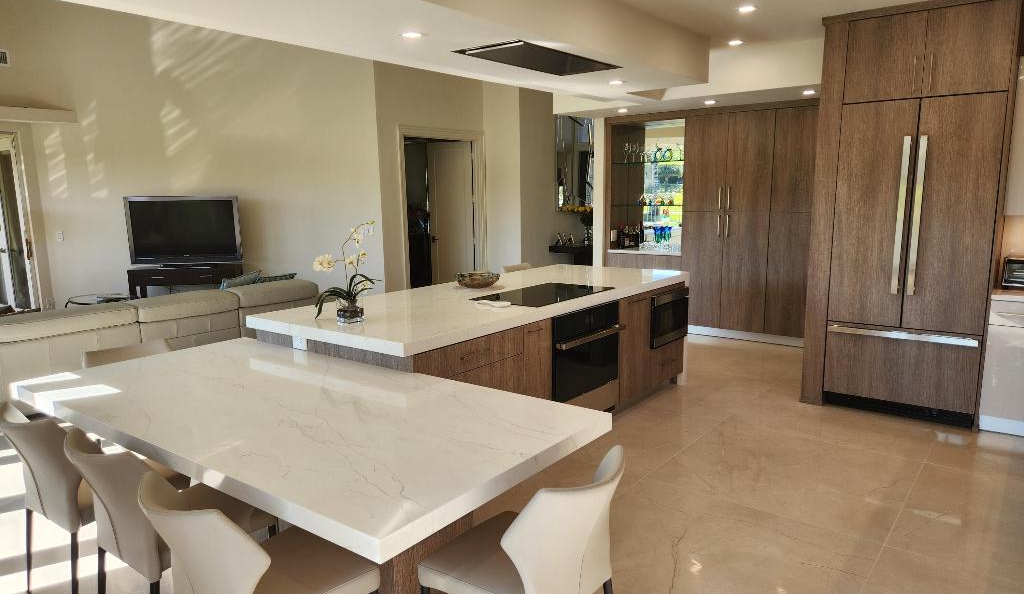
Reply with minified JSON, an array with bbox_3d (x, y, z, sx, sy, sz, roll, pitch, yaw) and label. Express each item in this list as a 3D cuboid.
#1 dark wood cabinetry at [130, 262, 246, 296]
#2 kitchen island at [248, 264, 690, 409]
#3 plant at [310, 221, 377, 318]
[{"bbox_3d":[-3.258,0.124,6.902,1.040,0.826,0.420,-2,9,-8],"label":"dark wood cabinetry"},{"bbox_3d":[-0.017,0.403,4.558,1.221,0.905,3.047,6,11,37],"label":"kitchen island"},{"bbox_3d":[-0.852,-0.128,3.473,0.330,0.500,0.260,-3,9,-14],"label":"plant"}]

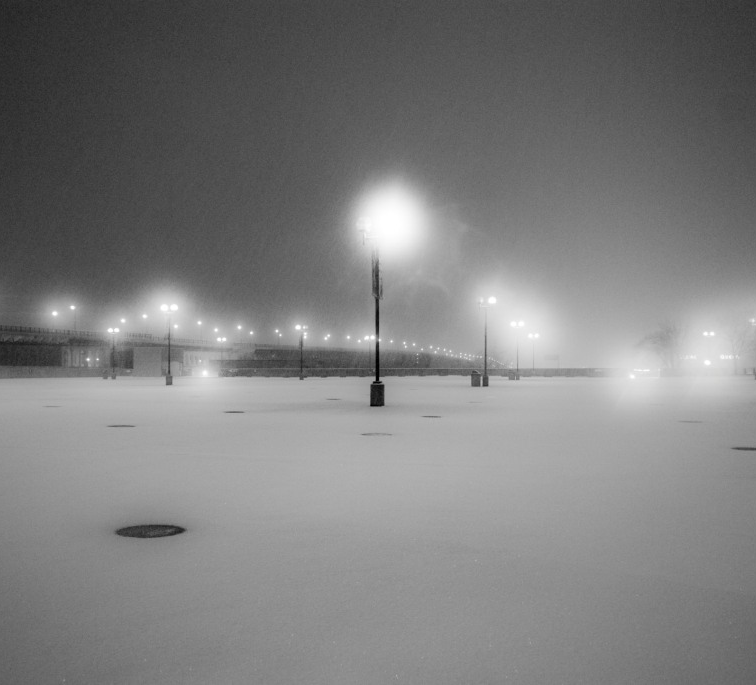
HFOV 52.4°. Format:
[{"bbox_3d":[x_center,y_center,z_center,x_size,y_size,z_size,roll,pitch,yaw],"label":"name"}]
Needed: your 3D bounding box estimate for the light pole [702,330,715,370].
[{"bbox_3d":[46.010,1.714,106.899,1.250,6.300,0.480,0,-2,7],"label":"light pole"}]

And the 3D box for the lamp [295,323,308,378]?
[{"bbox_3d":[-8.764,1.188,88.521,1.250,6.300,0.480,0,-2,7],"label":"lamp"}]

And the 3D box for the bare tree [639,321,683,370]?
[{"bbox_3d":[44.994,0.952,122.000,7.300,8.890,6.940,0,-2,7],"label":"bare tree"}]

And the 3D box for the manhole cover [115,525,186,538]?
[{"bbox_3d":[-1.686,1.418,5.697,0.530,0.040,0.530,0,-2,0],"label":"manhole cover"}]

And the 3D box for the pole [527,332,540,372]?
[{"bbox_3d":[21.936,1.921,108.340,1.250,6.300,0.480,0,-2,7],"label":"pole"}]

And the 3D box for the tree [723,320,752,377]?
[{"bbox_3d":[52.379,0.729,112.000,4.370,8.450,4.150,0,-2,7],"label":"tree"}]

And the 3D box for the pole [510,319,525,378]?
[{"bbox_3d":[14.970,0.913,82.482,1.250,6.300,0.480,0,-2,7],"label":"pole"}]

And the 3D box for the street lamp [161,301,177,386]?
[{"bbox_3d":[-16.279,0.194,60.128,1.250,6.300,0.480,0,-2,7],"label":"street lamp"}]

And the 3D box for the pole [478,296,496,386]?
[{"bbox_3d":[7.628,-0.035,54.256,1.250,6.300,0.480,0,-2,7],"label":"pole"}]

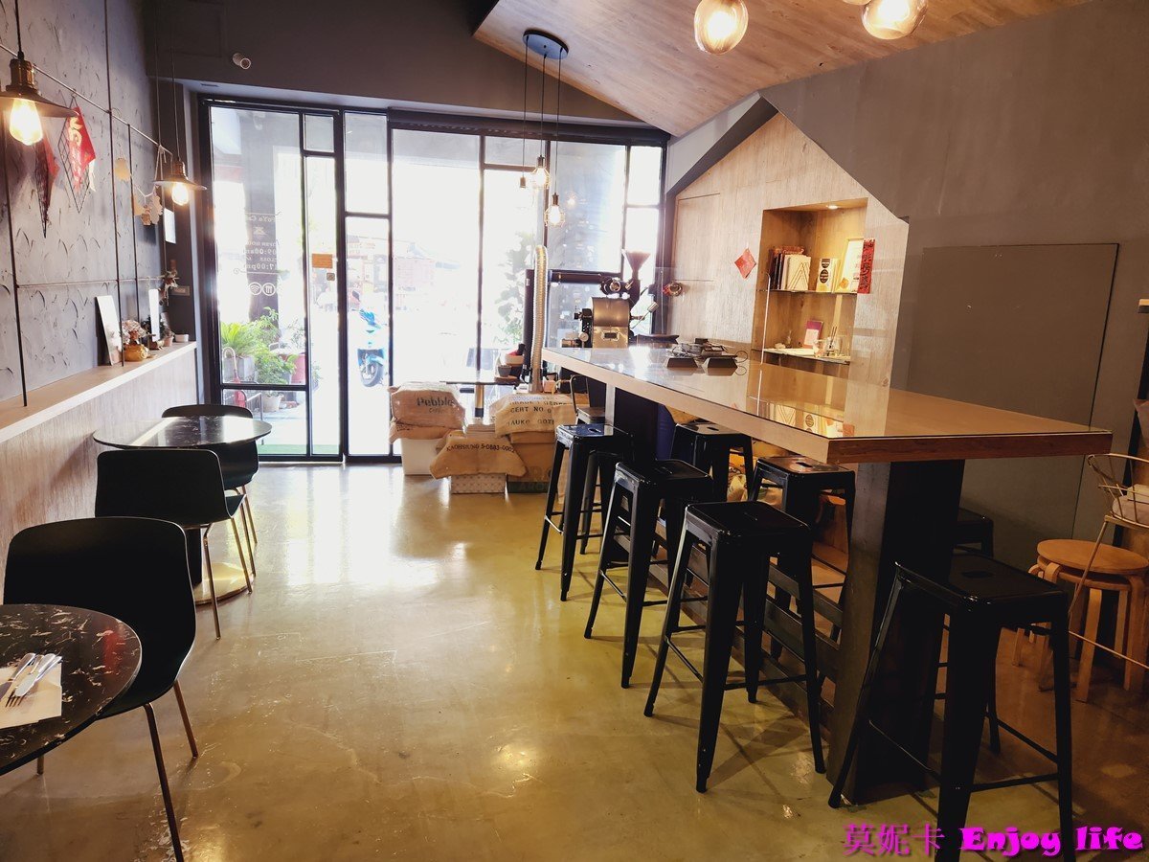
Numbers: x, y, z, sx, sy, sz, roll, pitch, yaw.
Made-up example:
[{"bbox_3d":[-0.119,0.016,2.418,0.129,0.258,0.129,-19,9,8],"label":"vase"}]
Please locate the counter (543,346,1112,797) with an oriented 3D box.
[{"bbox_3d":[0.618,0.325,3.189,0.920,1.110,2.520,-1,11,-18],"label":"counter"}]

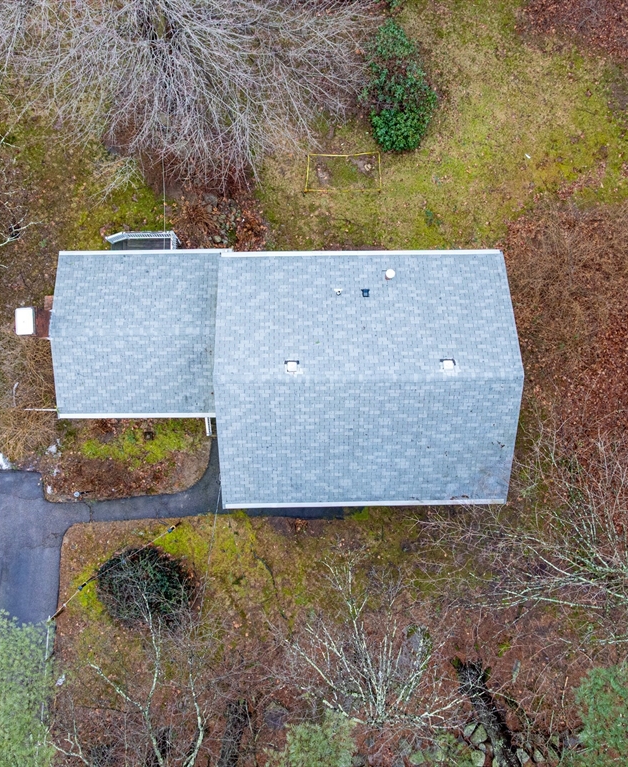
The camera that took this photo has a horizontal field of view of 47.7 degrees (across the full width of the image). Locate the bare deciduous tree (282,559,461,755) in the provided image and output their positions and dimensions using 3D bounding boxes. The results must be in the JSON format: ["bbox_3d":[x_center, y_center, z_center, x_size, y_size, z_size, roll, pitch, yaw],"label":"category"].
[{"bbox_3d":[2.100,9.600,25.650,6.100,5.900,6.000,0,90,0],"label":"bare deciduous tree"}]

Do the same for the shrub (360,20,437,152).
[{"bbox_3d":[3.150,-11.100,27.100,2.900,3.000,3.900,0,90,0],"label":"shrub"}]

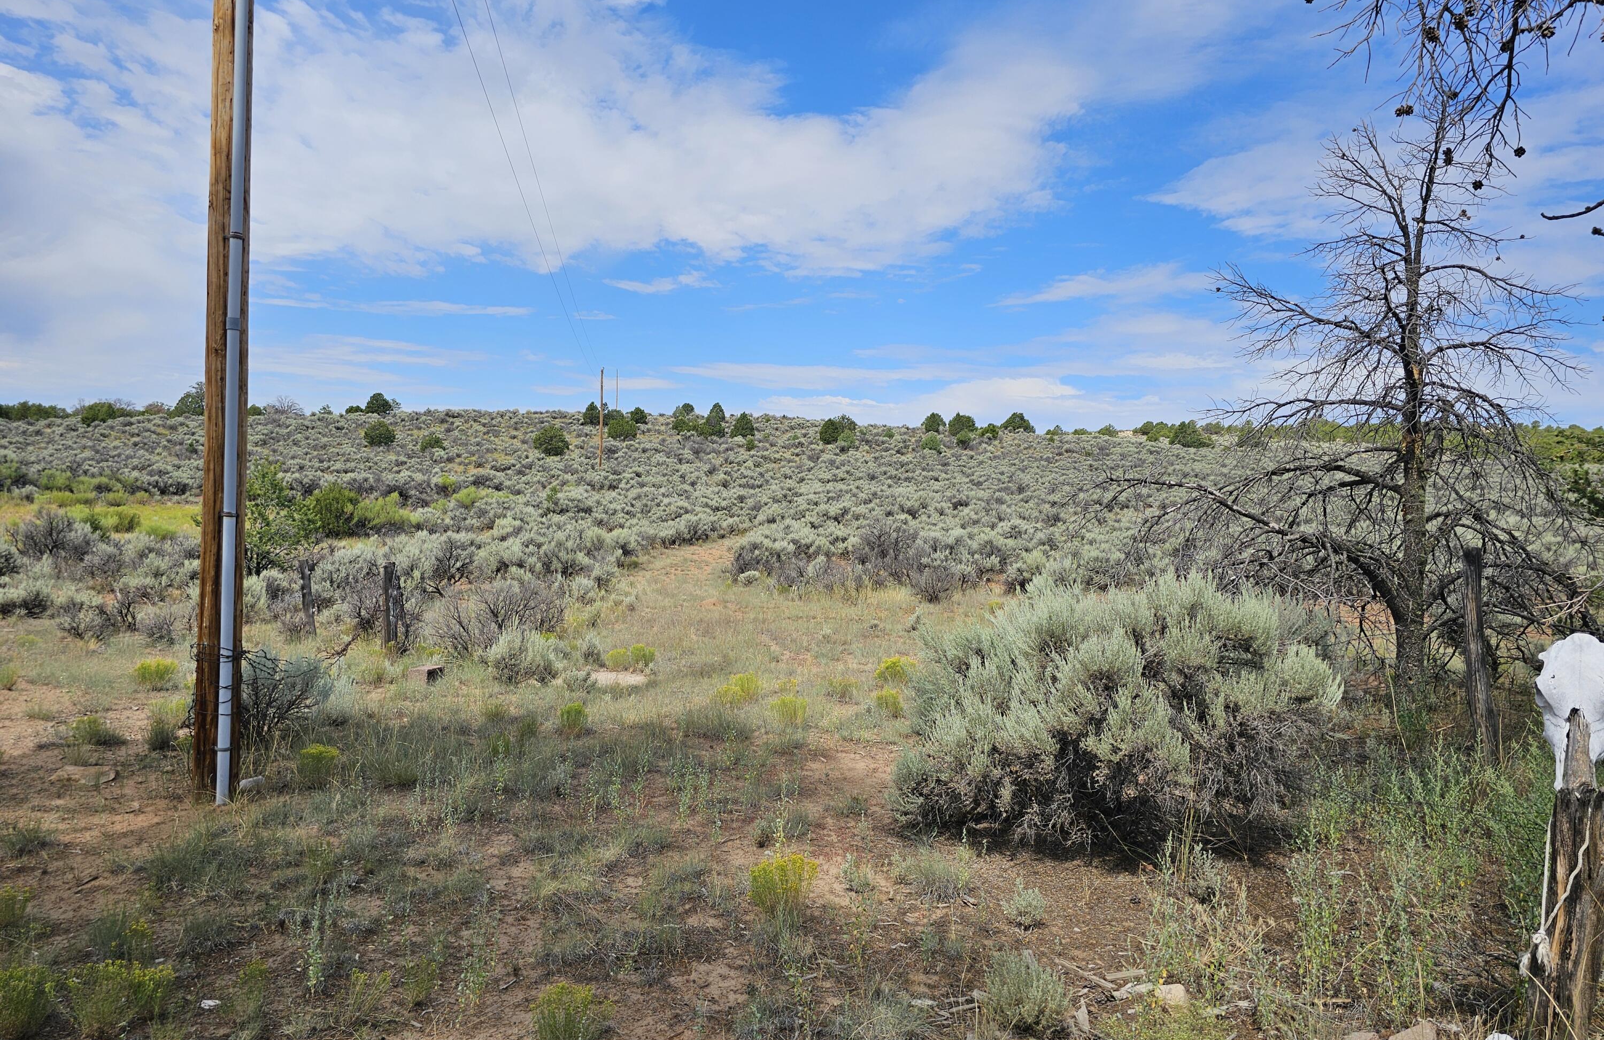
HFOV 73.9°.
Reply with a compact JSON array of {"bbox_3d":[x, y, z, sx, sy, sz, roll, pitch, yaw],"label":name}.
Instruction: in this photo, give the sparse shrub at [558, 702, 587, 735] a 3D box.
[{"bbox_3d":[-1.675,1.450,7.783,0.210,0.230,0.200,1,1,0],"label":"sparse shrub"}]

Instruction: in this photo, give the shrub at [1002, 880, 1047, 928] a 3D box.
[{"bbox_3d":[0.871,1.497,4.162,0.170,0.170,0.160,1,1,0],"label":"shrub"}]

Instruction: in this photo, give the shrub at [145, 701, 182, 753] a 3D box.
[{"bbox_3d":[-4.045,1.306,6.763,0.198,0.299,0.178,1,1,-31],"label":"shrub"}]

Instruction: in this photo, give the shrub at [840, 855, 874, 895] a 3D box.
[{"bbox_3d":[0.232,1.495,4.484,0.140,0.160,0.130,1,1,0],"label":"shrub"}]

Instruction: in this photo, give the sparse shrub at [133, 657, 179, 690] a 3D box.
[{"bbox_3d":[-5.388,1.273,8.893,0.322,0.257,0.290,1,1,-31],"label":"sparse shrub"}]

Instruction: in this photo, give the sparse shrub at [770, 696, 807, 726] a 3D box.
[{"bbox_3d":[-0.106,1.471,8.203,0.280,0.230,0.250,1,1,0],"label":"sparse shrub"}]

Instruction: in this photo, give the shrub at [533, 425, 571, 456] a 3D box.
[{"bbox_3d":[-22.500,-7.037,96.037,3.299,3.200,3.299,1,1,-13],"label":"shrub"}]

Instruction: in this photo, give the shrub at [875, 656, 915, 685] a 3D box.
[{"bbox_3d":[0.908,1.463,10.366,0.370,0.270,0.330,1,1,0],"label":"shrub"}]

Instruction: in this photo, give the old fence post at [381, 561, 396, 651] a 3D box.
[{"bbox_3d":[-4.801,1.013,12.392,0.140,1.080,0.140,1,1,0],"label":"old fence post"}]

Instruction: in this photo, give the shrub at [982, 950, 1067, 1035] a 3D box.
[{"bbox_3d":[0.712,1.478,3.394,0.266,0.215,0.239,1,1,12],"label":"shrub"}]

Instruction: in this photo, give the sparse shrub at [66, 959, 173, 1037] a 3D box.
[{"bbox_3d":[-2.080,1.442,3.258,0.271,0.193,0.244,1,1,-32],"label":"sparse shrub"}]

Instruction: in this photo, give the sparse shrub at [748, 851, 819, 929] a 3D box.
[{"bbox_3d":[-0.069,1.422,4.126,0.277,0.279,0.249,1,1,-1],"label":"sparse shrub"}]

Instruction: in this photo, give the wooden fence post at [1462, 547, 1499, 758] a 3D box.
[{"bbox_3d":[4.468,0.895,7.017,0.140,1.420,0.130,-5,1,0],"label":"wooden fence post"}]

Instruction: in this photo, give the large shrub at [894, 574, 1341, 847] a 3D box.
[{"bbox_3d":[1.714,0.931,5.716,2.305,1.279,1.844,1,1,17],"label":"large shrub"}]

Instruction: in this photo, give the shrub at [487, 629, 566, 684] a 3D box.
[{"bbox_3d":[-2.665,1.318,10.281,0.730,0.530,0.620,1,1,0],"label":"shrub"}]

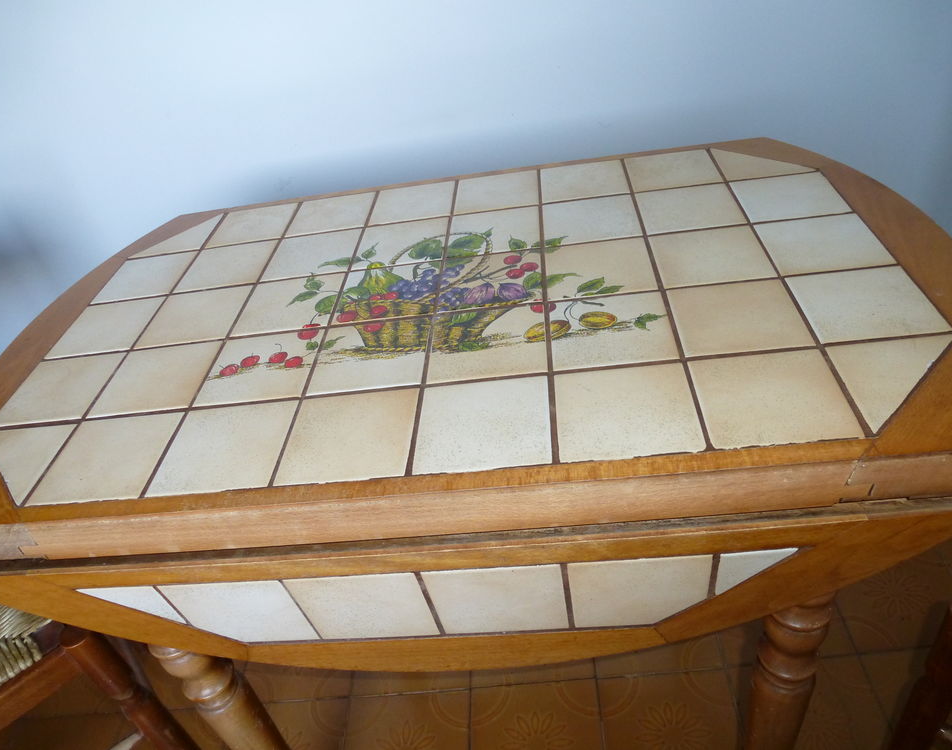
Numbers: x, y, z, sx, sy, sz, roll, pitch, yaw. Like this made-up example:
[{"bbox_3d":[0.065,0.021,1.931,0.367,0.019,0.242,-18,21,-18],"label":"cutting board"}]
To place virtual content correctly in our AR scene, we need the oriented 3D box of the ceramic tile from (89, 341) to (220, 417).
[{"bbox_3d":[-0.301,0.005,0.663,0.101,0.008,0.100,-6,39,8],"label":"ceramic tile"}]

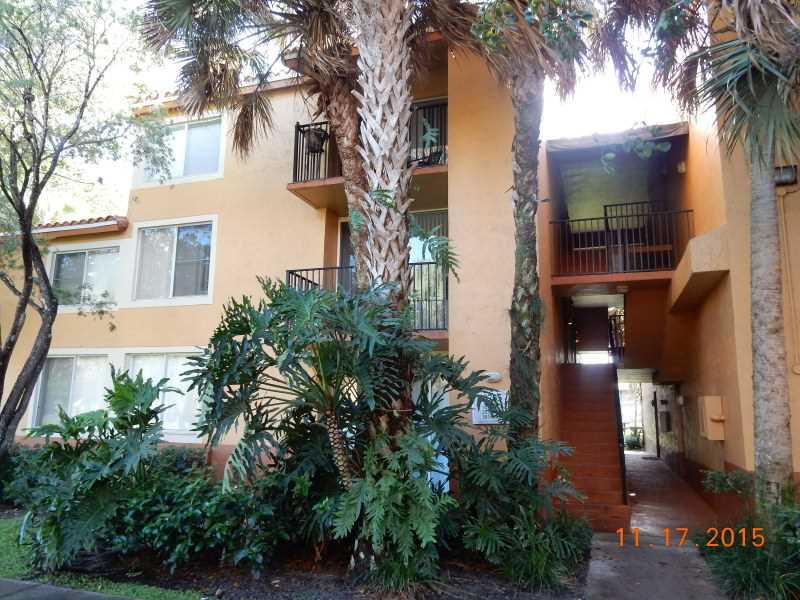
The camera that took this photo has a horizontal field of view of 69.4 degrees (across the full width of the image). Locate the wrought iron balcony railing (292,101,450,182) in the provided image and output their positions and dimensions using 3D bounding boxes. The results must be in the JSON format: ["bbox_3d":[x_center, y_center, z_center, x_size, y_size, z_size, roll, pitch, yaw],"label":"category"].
[{"bbox_3d":[-0.383,-2.564,10.296,2.820,1.080,1.000,-3,-10,19],"label":"wrought iron balcony railing"}]

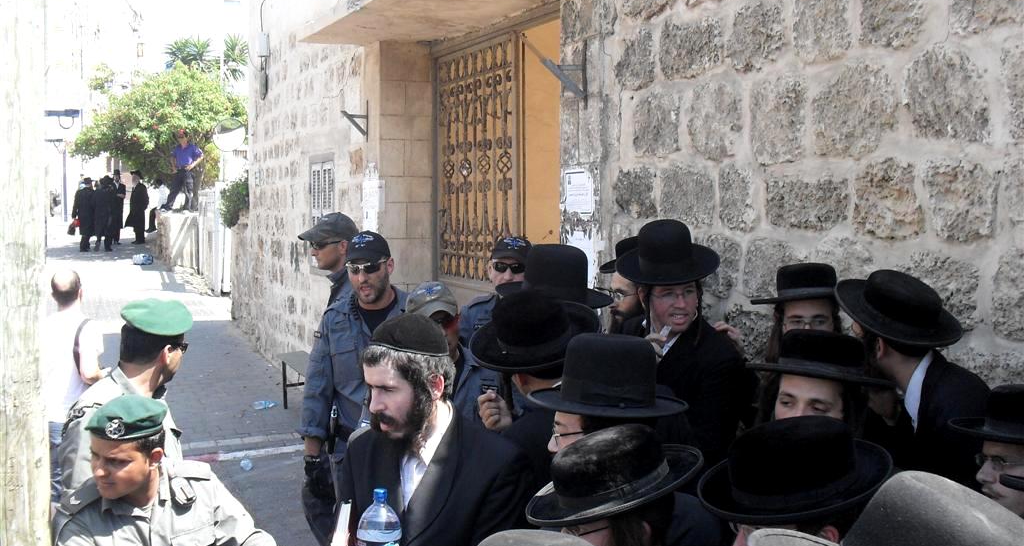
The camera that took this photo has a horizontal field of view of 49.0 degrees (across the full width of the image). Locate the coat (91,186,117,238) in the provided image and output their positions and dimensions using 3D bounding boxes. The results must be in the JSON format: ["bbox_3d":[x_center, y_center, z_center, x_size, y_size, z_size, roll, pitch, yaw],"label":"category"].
[{"bbox_3d":[-10.210,-1.543,28.200,0.580,1.270,0.380,1,5,12],"label":"coat"}]

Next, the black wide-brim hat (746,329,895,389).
[{"bbox_3d":[0.673,0.172,2.428,0.320,0.112,0.345,9,3,37],"label":"black wide-brim hat"}]

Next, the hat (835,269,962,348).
[{"bbox_3d":[0.948,0.054,2.708,0.320,0.112,0.345,-7,32,-33],"label":"hat"}]

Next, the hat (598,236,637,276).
[{"bbox_3d":[0.513,-0.073,4.450,0.330,0.125,0.310,-12,16,-35],"label":"hat"}]

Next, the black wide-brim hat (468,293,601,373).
[{"bbox_3d":[0.050,0.113,2.828,0.345,0.118,0.320,-9,24,4],"label":"black wide-brim hat"}]

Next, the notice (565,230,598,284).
[{"bbox_3d":[0.322,-0.068,5.250,0.010,0.280,0.320,-2,6,-21],"label":"notice"}]

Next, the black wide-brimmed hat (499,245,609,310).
[{"bbox_3d":[0.129,-0.002,3.110,0.320,0.145,0.345,7,9,-1],"label":"black wide-brimmed hat"}]

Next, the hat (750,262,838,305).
[{"bbox_3d":[0.870,0.028,3.320,0.330,0.120,0.345,-4,1,17],"label":"hat"}]

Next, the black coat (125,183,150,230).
[{"bbox_3d":[-9.353,-1.631,28.000,0.600,1.150,0.500,-2,6,-20],"label":"black coat"}]

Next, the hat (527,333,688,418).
[{"bbox_3d":[0.211,0.212,2.443,0.350,0.142,0.320,2,6,-6],"label":"hat"}]

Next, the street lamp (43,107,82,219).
[{"bbox_3d":[-16.066,-3.825,40.000,1.400,4.100,0.500,-1,5,-11],"label":"street lamp"}]

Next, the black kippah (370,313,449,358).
[{"bbox_3d":[-0.226,0.139,2.500,0.180,0.085,0.170,1,9,-37],"label":"black kippah"}]

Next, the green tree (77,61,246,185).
[{"bbox_3d":[-8.310,-3.218,26.500,3.900,3.400,3.600,0,5,0],"label":"green tree"}]

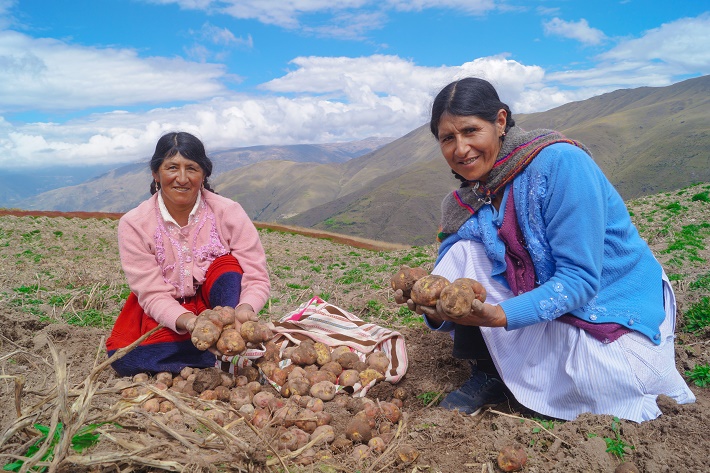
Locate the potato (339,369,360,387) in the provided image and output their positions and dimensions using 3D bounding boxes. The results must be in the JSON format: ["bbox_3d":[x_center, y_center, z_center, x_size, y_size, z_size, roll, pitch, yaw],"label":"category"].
[{"bbox_3d":[-0.015,0.389,1.463,0.060,0.051,0.056,0,8,0],"label":"potato"}]

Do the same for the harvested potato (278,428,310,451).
[{"bbox_3d":[-0.141,0.473,1.240,0.068,0.050,0.056,-1,8,-7],"label":"harvested potato"}]

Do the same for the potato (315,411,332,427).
[{"bbox_3d":[-0.079,0.453,1.320,0.045,0.038,0.045,-1,8,-4],"label":"potato"}]

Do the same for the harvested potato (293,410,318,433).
[{"bbox_3d":[-0.116,0.430,1.236,0.063,0.051,0.056,0,8,0],"label":"harvested potato"}]

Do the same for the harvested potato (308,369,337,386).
[{"bbox_3d":[-0.092,0.403,1.500,0.077,0.058,0.060,0,3,0],"label":"harvested potato"}]

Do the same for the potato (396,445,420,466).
[{"bbox_3d":[0.107,0.440,1.070,0.046,0.042,0.044,0,3,0],"label":"potato"}]

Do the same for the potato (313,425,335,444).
[{"bbox_3d":[-0.074,0.469,1.260,0.054,0.044,0.050,0,8,-4],"label":"potato"}]

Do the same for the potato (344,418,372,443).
[{"bbox_3d":[0.008,0.443,1.215,0.064,0.057,0.059,0,8,0],"label":"potato"}]

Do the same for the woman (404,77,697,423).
[{"bbox_3d":[0.505,0.036,1.375,0.690,0.860,0.515,-5,9,-33],"label":"woman"}]

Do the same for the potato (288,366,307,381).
[{"bbox_3d":[-0.162,0.392,1.510,0.052,0.045,0.050,-1,8,-6],"label":"potato"}]

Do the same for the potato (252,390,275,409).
[{"bbox_3d":[-0.237,0.423,1.380,0.056,0.046,0.050,0,3,0],"label":"potato"}]

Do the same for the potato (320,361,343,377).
[{"bbox_3d":[-0.068,0.385,1.540,0.062,0.048,0.055,0,8,-3],"label":"potato"}]

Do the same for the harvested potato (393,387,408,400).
[{"bbox_3d":[0.128,0.437,1.480,0.038,0.035,0.038,1,8,5],"label":"harvested potato"}]

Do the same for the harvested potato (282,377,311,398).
[{"bbox_3d":[-0.159,0.411,1.450,0.074,0.058,0.060,0,3,0],"label":"harvested potato"}]

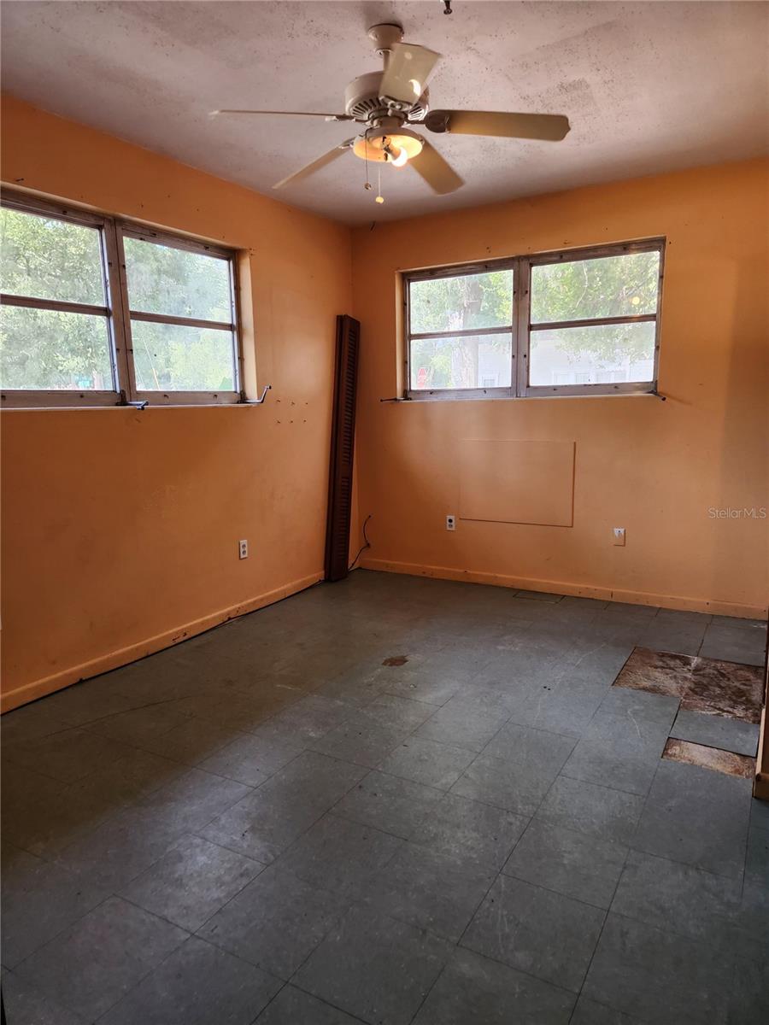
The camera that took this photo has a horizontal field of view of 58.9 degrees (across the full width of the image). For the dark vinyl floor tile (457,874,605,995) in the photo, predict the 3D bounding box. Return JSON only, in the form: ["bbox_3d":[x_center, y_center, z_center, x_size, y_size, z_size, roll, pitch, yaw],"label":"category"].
[{"bbox_3d":[0.392,1.084,1.773,0.303,0.004,0.303,4,11,30],"label":"dark vinyl floor tile"}]

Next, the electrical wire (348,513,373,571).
[{"bbox_3d":[-0.196,0.241,5.464,0.140,0.430,0.130,4,11,30],"label":"electrical wire"}]

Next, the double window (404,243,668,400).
[{"bbox_3d":[0.952,-1.275,4.722,1.845,0.940,0.080,4,11,30],"label":"double window"}]

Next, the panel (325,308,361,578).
[{"bbox_3d":[-0.316,-0.467,5.144,0.075,1.957,0.250,4,4,19],"label":"panel"}]

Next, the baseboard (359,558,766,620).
[{"bbox_3d":[1.055,0.518,4.847,2.910,0.083,0.014,4,11,30],"label":"baseboard"}]

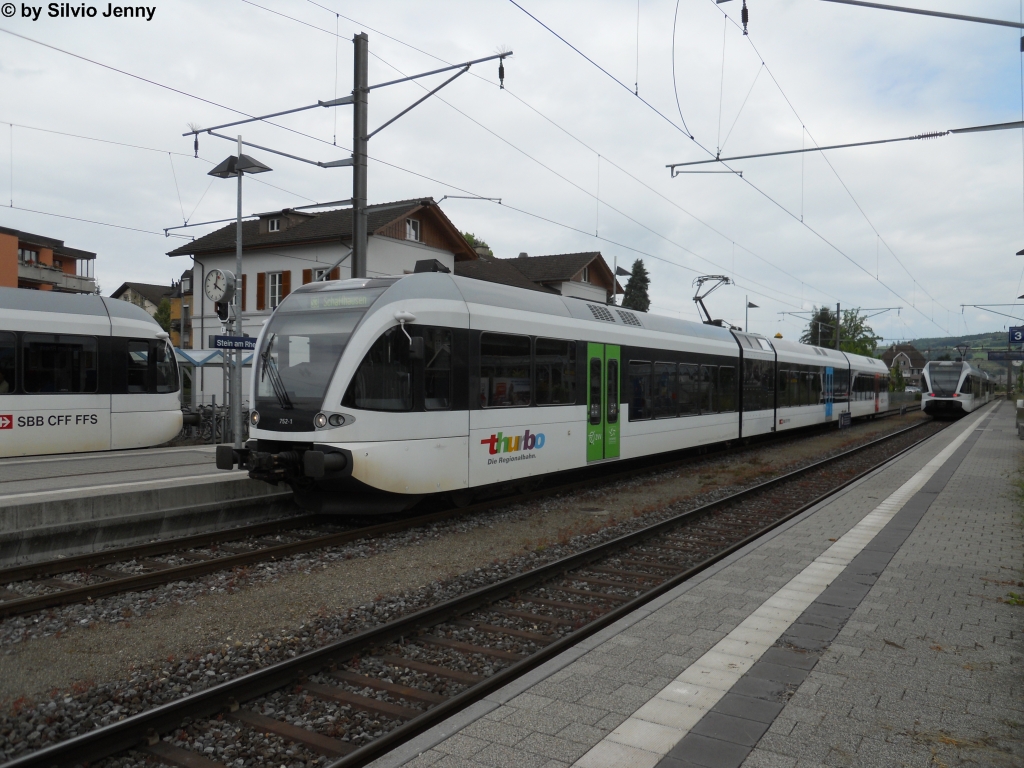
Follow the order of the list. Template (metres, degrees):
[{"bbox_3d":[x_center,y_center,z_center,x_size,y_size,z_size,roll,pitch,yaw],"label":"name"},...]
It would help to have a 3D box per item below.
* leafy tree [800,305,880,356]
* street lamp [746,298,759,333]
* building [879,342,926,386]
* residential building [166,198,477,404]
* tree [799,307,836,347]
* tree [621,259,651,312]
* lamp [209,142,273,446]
[{"bbox_3d":[44.515,-4.108,111.992,9.400,13.010,9.000,0,0,31],"label":"leafy tree"},{"bbox_3d":[14.387,-1.784,49.545,0.850,7.000,0.470,0,0,31],"label":"street lamp"},{"bbox_3d":[97.909,-3.730,206.999,10.300,12.320,9.300,0,0,31],"label":"building"},{"bbox_3d":[-9.382,-3.308,40.944,13.100,10.300,8.000,0,0,31],"label":"residential building"},{"bbox_3d":[41.406,-4.016,111.992,5.000,12.790,5.000,0,0,31],"label":"tree"},{"bbox_3d":[9.883,-3.946,65.983,3.600,11.870,3.600,0,0,31],"label":"tree"},{"bbox_3d":[-5.745,-1.829,17.486,1.500,6.770,0.470,0,0,31],"label":"lamp"}]

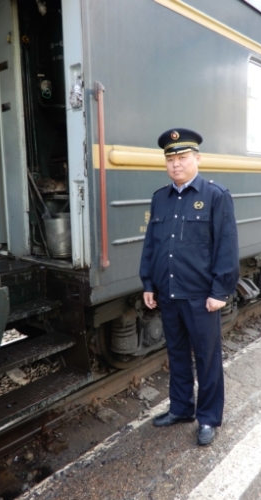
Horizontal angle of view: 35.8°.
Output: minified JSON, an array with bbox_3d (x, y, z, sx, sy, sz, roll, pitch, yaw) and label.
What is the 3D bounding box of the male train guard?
[{"bbox_3d":[0.338,0.232,2.318,0.590,1.775,0.380,6,12,36],"label":"male train guard"}]

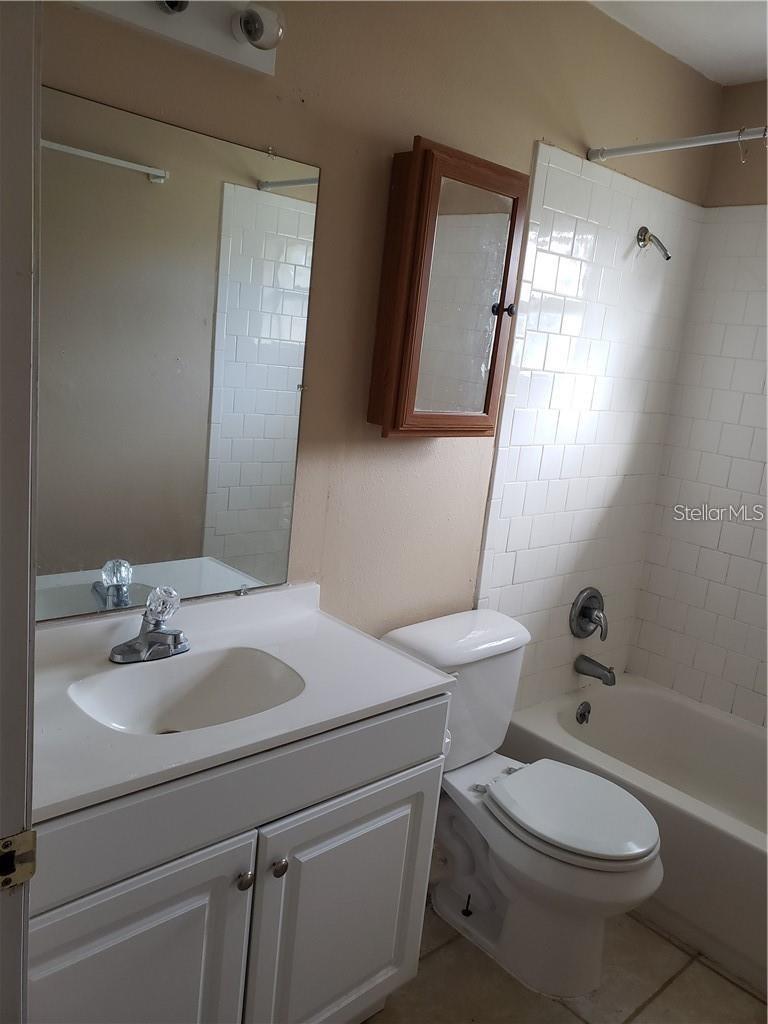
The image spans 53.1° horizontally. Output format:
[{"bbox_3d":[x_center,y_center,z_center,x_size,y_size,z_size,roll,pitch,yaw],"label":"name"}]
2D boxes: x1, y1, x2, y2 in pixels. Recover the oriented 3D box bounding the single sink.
[{"bbox_3d":[-0.341,0.380,1.392,0.410,0.140,0.285,-5,15,-42],"label":"single sink"}]

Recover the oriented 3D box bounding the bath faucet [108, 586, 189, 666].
[{"bbox_3d":[-0.418,0.211,1.448,0.155,0.157,0.138,-5,15,-42],"label":"bath faucet"}]

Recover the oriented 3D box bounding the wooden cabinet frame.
[{"bbox_3d":[0.161,-0.511,1.873,0.392,0.650,0.120,-5,15,-42],"label":"wooden cabinet frame"}]

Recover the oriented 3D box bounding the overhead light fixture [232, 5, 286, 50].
[{"bbox_3d":[-0.230,-0.876,1.388,0.070,0.068,0.100,-5,15,-42],"label":"overhead light fixture"}]

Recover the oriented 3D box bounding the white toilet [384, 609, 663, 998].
[{"bbox_3d":[0.341,0.728,1.940,0.435,0.730,0.735,-5,15,-42],"label":"white toilet"}]

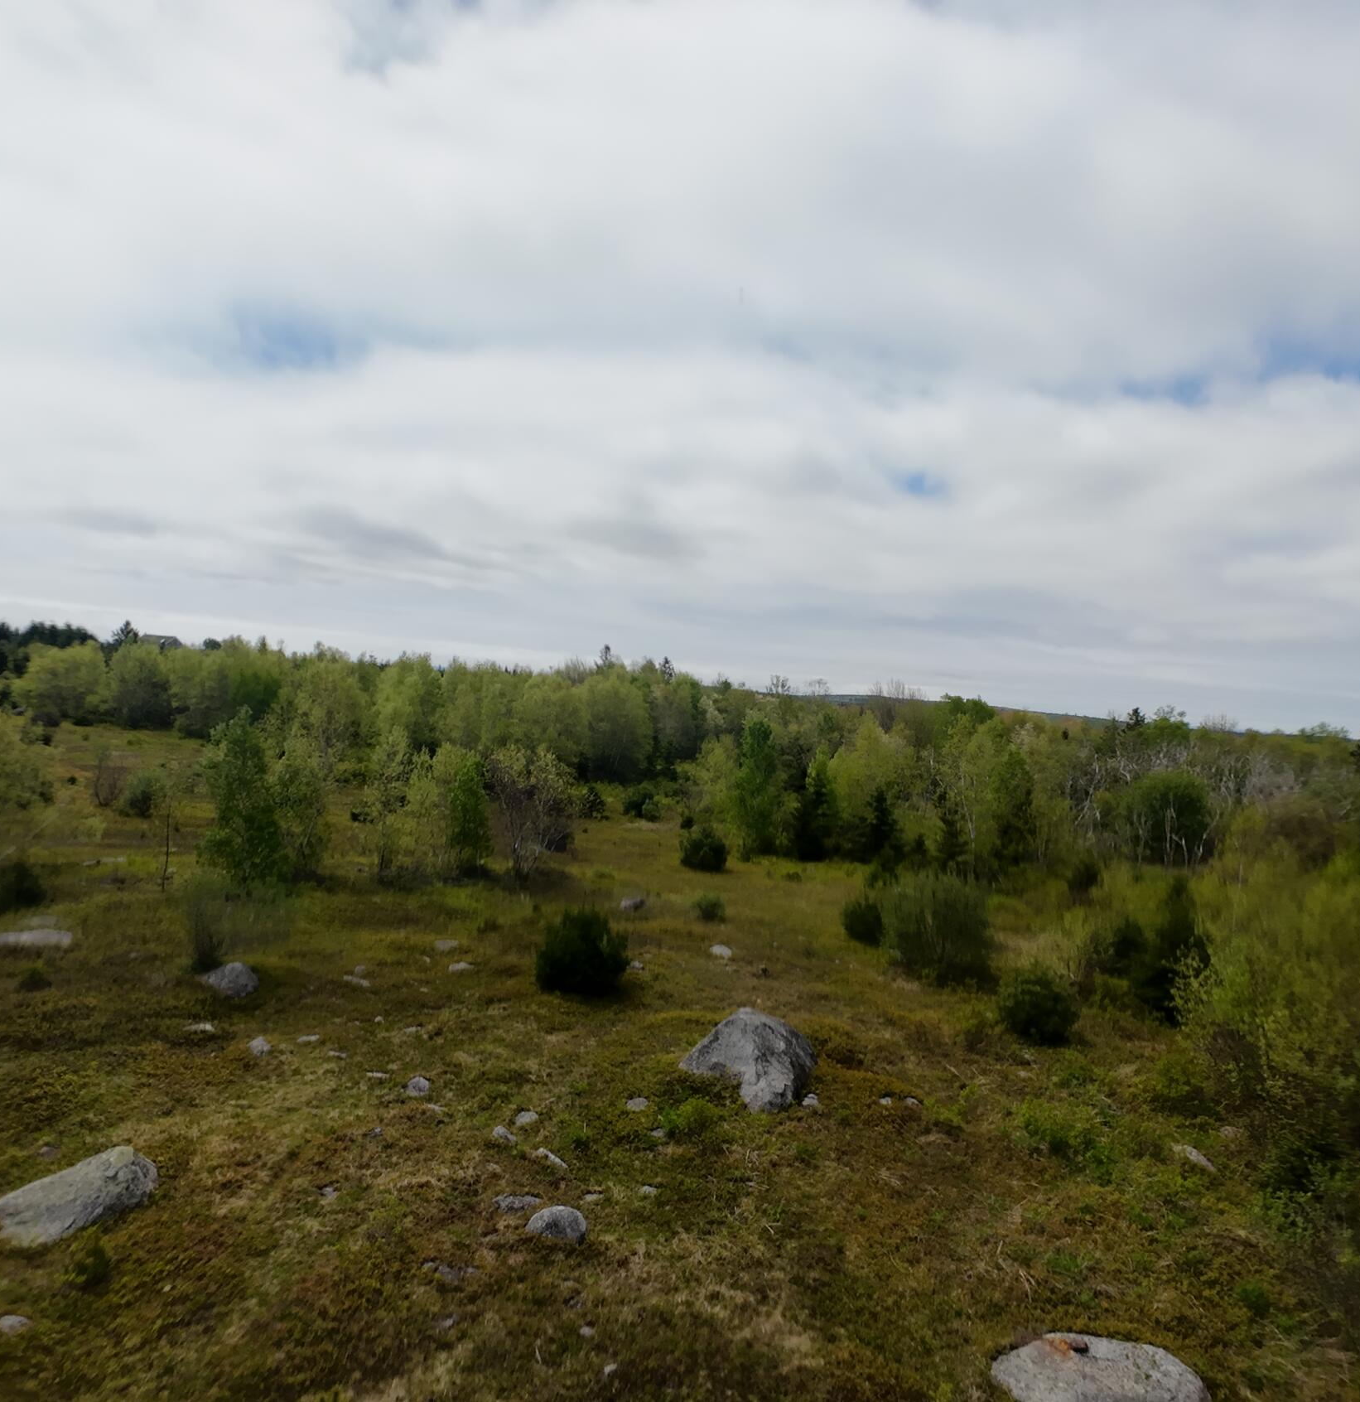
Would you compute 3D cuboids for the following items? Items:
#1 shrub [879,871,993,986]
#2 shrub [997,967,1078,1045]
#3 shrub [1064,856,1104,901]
[{"bbox_3d":[4.708,4.056,14.533,2.110,1.890,2.000,4,1,19],"label":"shrub"},{"bbox_3d":[5.417,4.544,11.998,1.210,1.070,1.150,4,1,26],"label":"shrub"},{"bbox_3d":[10.957,4.779,21.465,1.110,1.200,1.050,5,1,28],"label":"shrub"}]

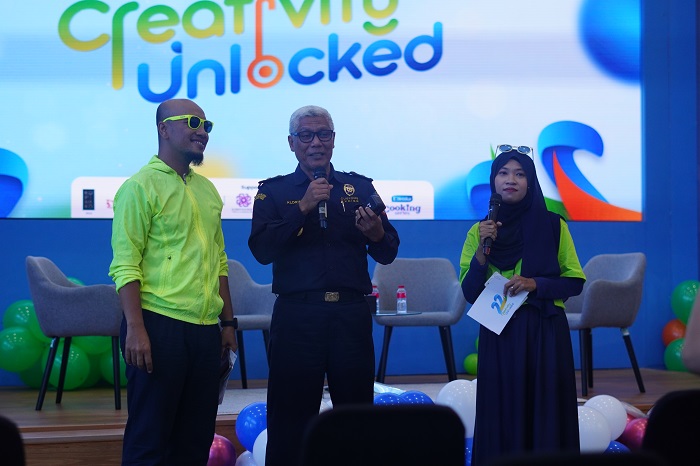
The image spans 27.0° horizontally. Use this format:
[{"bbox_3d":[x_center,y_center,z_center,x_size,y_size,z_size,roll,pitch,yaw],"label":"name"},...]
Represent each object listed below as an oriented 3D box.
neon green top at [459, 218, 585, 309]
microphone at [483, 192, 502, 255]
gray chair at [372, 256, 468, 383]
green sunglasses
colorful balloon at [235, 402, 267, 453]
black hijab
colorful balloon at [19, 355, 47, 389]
[{"bbox_3d":[0.630,0.115,5.400,0.470,0.360,0.280,-1,-1,14],"label":"neon green top"},{"bbox_3d":[0.553,-0.035,5.680,0.050,0.257,0.050,8,-19,2],"label":"microphone"},{"bbox_3d":[0.434,0.556,9.100,0.600,0.820,0.590,0,-1,-5],"label":"gray chair"},{"bbox_3d":[-0.604,-0.405,5.420,0.150,0.050,0.145,-8,-13,36],"label":"green sunglasses"},{"bbox_3d":[-0.451,0.974,7.300,0.245,0.250,0.245,0,-1,0],"label":"colorful balloon"},{"bbox_3d":[0.700,-0.002,5.850,0.330,0.650,0.300,0,-1,10],"label":"black hijab"},{"bbox_3d":[-1.946,0.850,9.200,0.280,0.285,0.280,0,-1,0],"label":"colorful balloon"}]

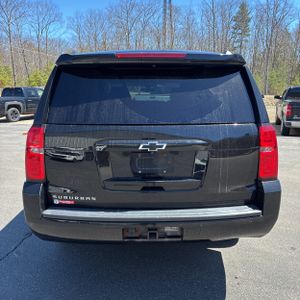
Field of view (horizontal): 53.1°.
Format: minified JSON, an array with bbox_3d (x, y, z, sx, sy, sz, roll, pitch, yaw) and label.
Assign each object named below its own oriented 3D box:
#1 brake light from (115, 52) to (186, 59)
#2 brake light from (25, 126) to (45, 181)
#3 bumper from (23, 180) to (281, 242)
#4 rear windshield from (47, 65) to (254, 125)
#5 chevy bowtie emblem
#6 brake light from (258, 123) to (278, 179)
[{"bbox_3d":[0.012,-0.686,2.192,0.510,0.038,0.040,0,11,0],"label":"brake light"},{"bbox_3d":[-0.880,0.009,2.341,0.170,0.420,0.210,0,11,0],"label":"brake light"},{"bbox_3d":[0.017,0.421,2.366,1.960,0.440,0.450,0,11,0],"label":"bumper"},{"bbox_3d":[0.012,-0.447,2.302,1.560,0.530,0.100,0,-11,0],"label":"rear windshield"},{"bbox_3d":[0.021,-0.017,2.219,0.208,0.080,0.025,0,11,0],"label":"chevy bowtie emblem"},{"bbox_3d":[0.910,0.009,2.341,0.170,0.420,0.210,0,11,0],"label":"brake light"}]

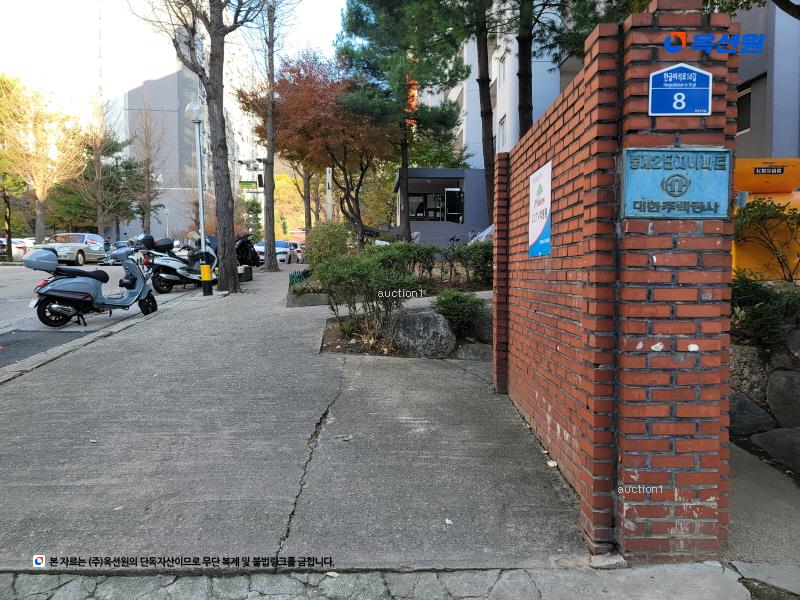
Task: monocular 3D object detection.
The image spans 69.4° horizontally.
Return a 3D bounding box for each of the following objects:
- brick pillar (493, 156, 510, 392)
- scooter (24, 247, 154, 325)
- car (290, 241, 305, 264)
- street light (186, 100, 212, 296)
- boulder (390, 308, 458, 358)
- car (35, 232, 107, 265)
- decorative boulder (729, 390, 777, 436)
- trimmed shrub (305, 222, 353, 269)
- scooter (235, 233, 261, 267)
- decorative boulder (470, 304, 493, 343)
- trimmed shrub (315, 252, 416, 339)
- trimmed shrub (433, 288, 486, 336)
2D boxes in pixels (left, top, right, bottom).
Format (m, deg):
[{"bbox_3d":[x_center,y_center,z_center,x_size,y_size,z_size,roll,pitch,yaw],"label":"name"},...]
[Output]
[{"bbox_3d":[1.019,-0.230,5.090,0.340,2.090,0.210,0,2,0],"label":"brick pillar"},{"bbox_3d":[-4.460,-0.235,8.550,0.720,1.120,1.880,2,3,40],"label":"scooter"},{"bbox_3d":[-5.881,-2.866,34.500,1.800,1.480,4.400,-1,3,-18],"label":"car"},{"bbox_3d":[-4.367,-2.225,12.710,0.420,4.260,0.420,-3,2,0],"label":"street light"},{"bbox_3d":[0.275,0.368,6.750,0.770,0.580,0.620,0,2,0],"label":"boulder"},{"bbox_3d":[-15.243,-2.375,26.793,1.840,1.470,4.850,0,6,-12],"label":"car"},{"bbox_3d":[2.062,0.662,3.400,0.420,0.300,0.580,0,2,0],"label":"decorative boulder"},{"bbox_3d":[-1.658,-1.183,13.400,1.150,1.200,1.150,0,2,0],"label":"trimmed shrub"},{"bbox_3d":[-5.588,-1.774,20.500,0.700,1.200,1.850,7,8,44],"label":"scooter"},{"bbox_3d":[1.069,0.281,6.900,0.520,0.470,0.500,0,2,0],"label":"decorative boulder"},{"bbox_3d":[-0.460,-0.060,7.750,1.350,1.140,1.150,0,2,0],"label":"trimmed shrub"},{"bbox_3d":[0.705,0.154,6.850,0.640,0.600,0.600,0,2,0],"label":"trimmed shrub"}]

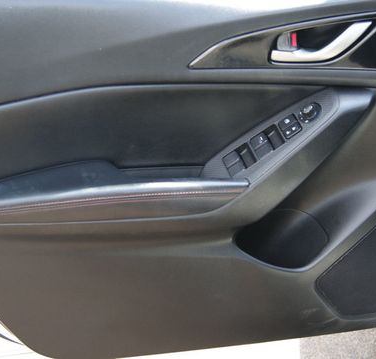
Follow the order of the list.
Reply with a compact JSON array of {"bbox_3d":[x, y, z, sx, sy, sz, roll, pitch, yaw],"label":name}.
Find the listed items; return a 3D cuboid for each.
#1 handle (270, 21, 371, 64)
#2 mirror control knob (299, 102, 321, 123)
[{"bbox_3d":[0.192,-0.199,1.100,0.140,0.053,0.035,0,21,0],"label":"handle"},{"bbox_3d":[0.169,-0.093,1.063,0.025,0.014,0.023,-17,49,21],"label":"mirror control knob"}]

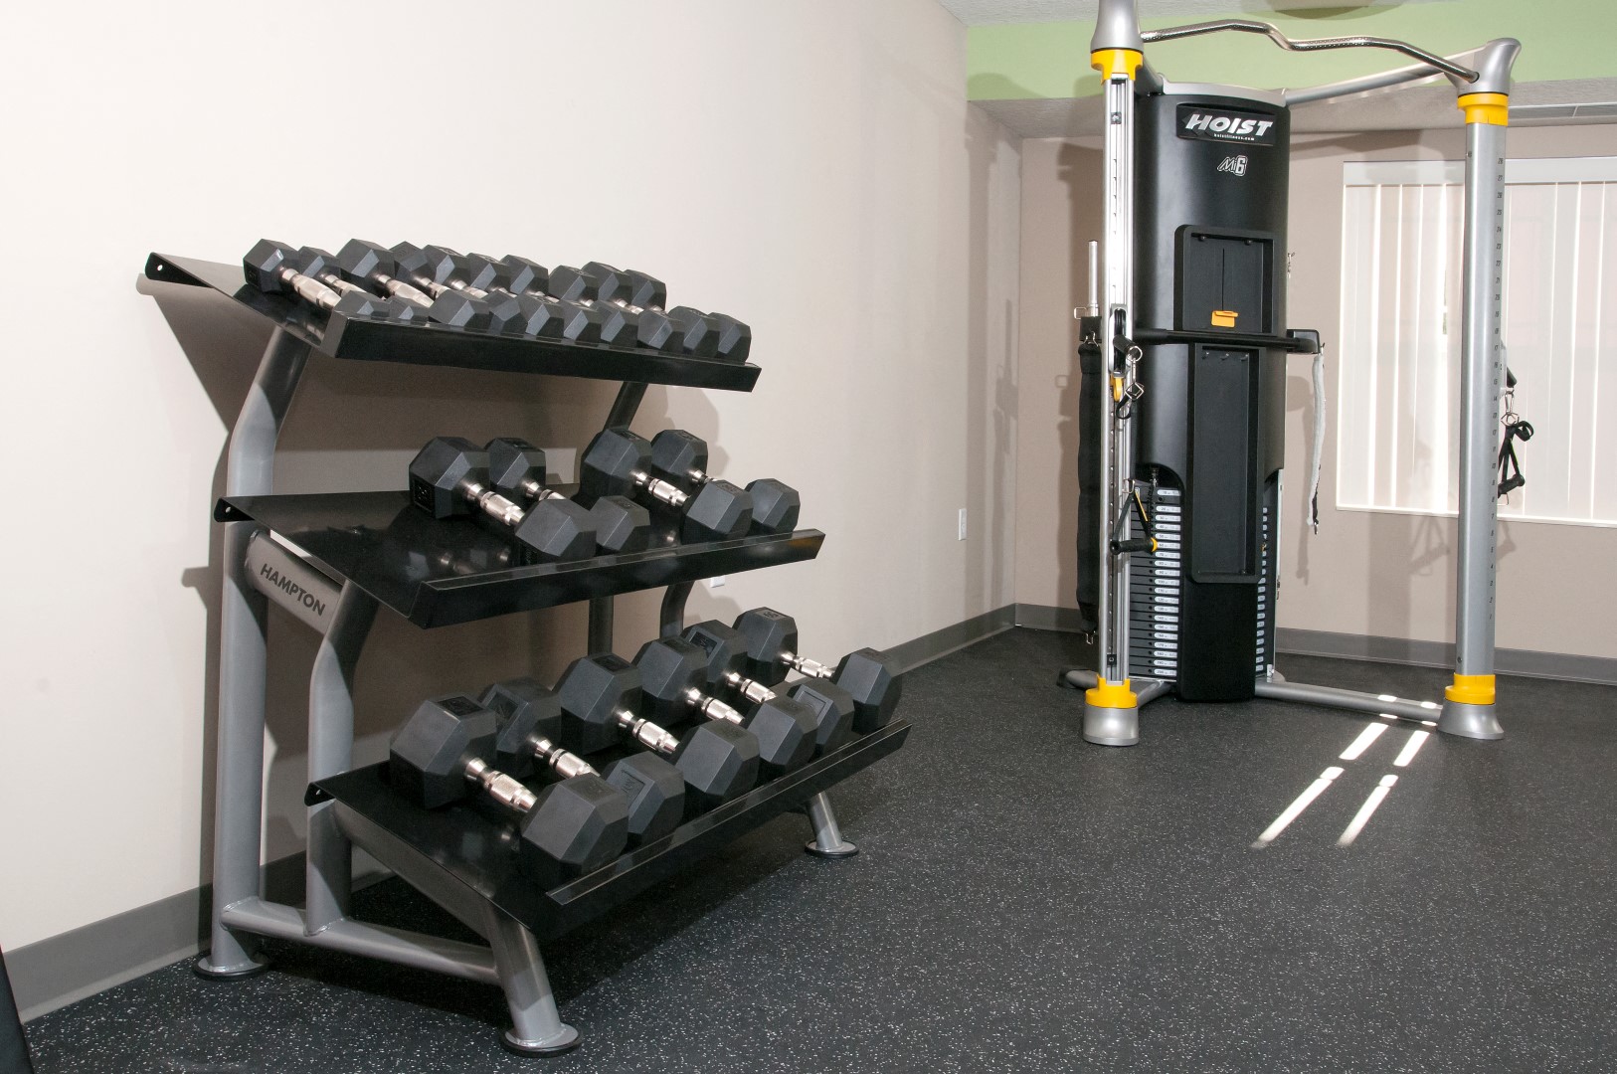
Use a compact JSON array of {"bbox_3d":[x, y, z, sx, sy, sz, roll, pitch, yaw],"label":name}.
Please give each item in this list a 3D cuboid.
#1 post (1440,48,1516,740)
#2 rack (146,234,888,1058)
[{"bbox_3d":[1.998,-0.431,4.402,0.220,2.043,0.170,2,4,24],"label":"post"},{"bbox_3d":[-0.377,0.120,2.574,0.730,1.085,1.274,3,4,24],"label":"rack"}]

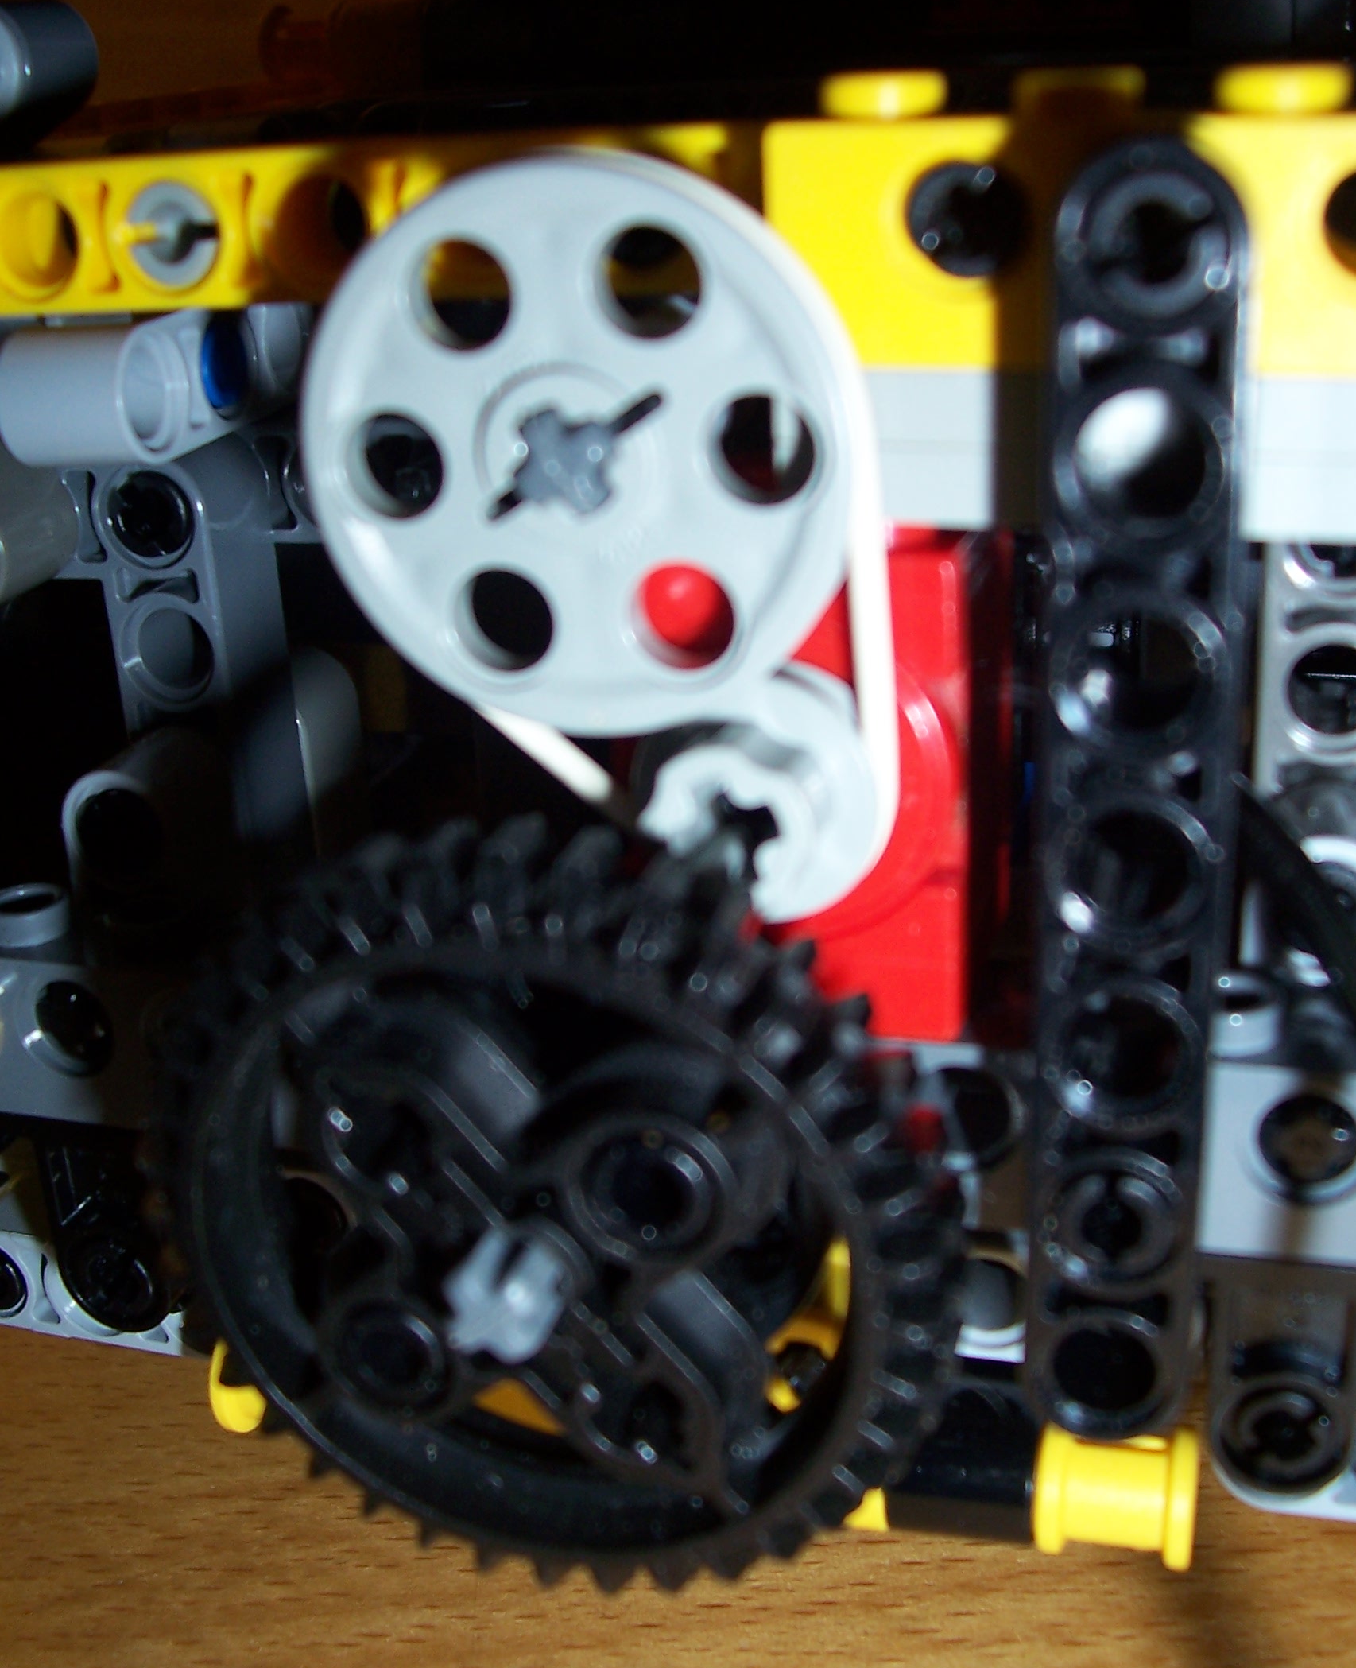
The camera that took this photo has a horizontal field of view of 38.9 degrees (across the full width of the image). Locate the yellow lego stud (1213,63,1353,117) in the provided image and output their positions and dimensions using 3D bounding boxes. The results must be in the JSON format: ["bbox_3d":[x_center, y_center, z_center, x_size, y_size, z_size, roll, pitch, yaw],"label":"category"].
[{"bbox_3d":[0.023,-0.028,0.073,0.005,0.002,0.005,3,22,15],"label":"yellow lego stud"}]

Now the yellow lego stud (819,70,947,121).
[{"bbox_3d":[0.008,-0.030,0.077,0.005,0.002,0.005,3,22,15],"label":"yellow lego stud"}]

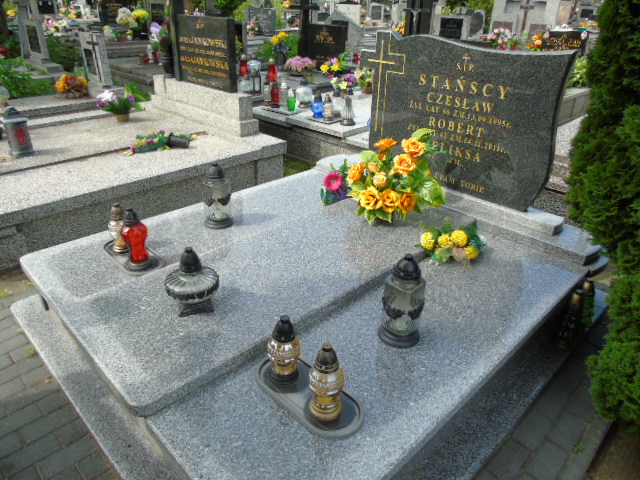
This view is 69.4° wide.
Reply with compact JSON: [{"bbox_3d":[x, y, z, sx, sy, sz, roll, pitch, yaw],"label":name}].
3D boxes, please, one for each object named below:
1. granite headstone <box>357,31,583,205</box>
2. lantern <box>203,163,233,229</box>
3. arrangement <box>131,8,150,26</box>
[{"bbox_3d":[0.751,-0.752,2.771,0.080,0.870,1.325,-24,36,-38],"label":"granite headstone"},{"bbox_3d":[-0.562,-0.248,2.519,0.160,0.345,0.160,1,28,-1],"label":"lantern"},{"bbox_3d":[-3.402,-4.217,8.760,0.370,0.330,0.340,26,36,38],"label":"arrangement"}]

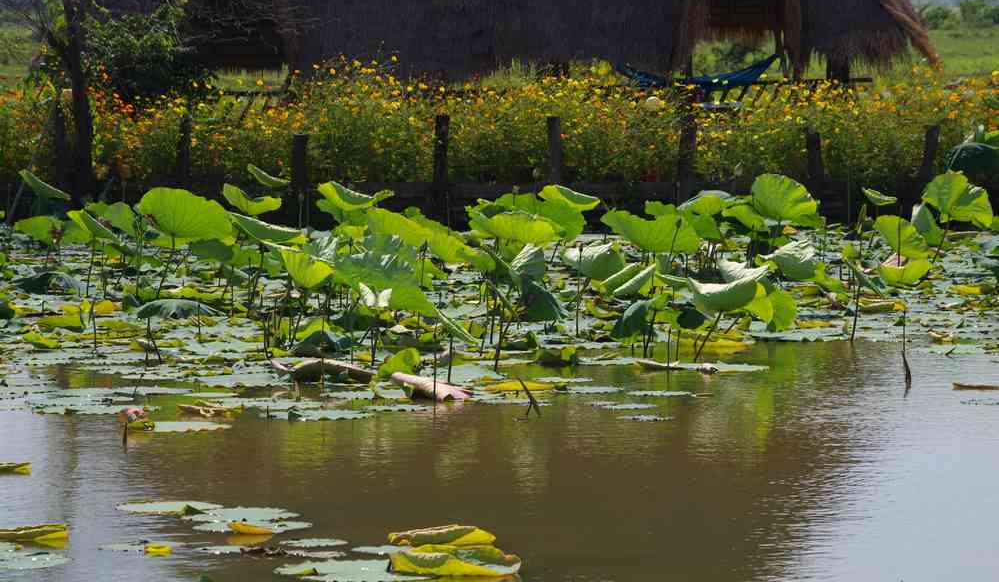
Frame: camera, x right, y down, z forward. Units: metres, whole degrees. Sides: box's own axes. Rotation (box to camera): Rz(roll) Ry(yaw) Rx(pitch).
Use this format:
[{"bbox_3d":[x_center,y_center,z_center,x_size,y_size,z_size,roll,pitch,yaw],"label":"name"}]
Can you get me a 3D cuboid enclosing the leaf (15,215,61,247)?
[{"bbox_3d":[-3.572,-0.461,38.703,0.371,0.233,0.380,0,3,0],"label":"leaf"}]

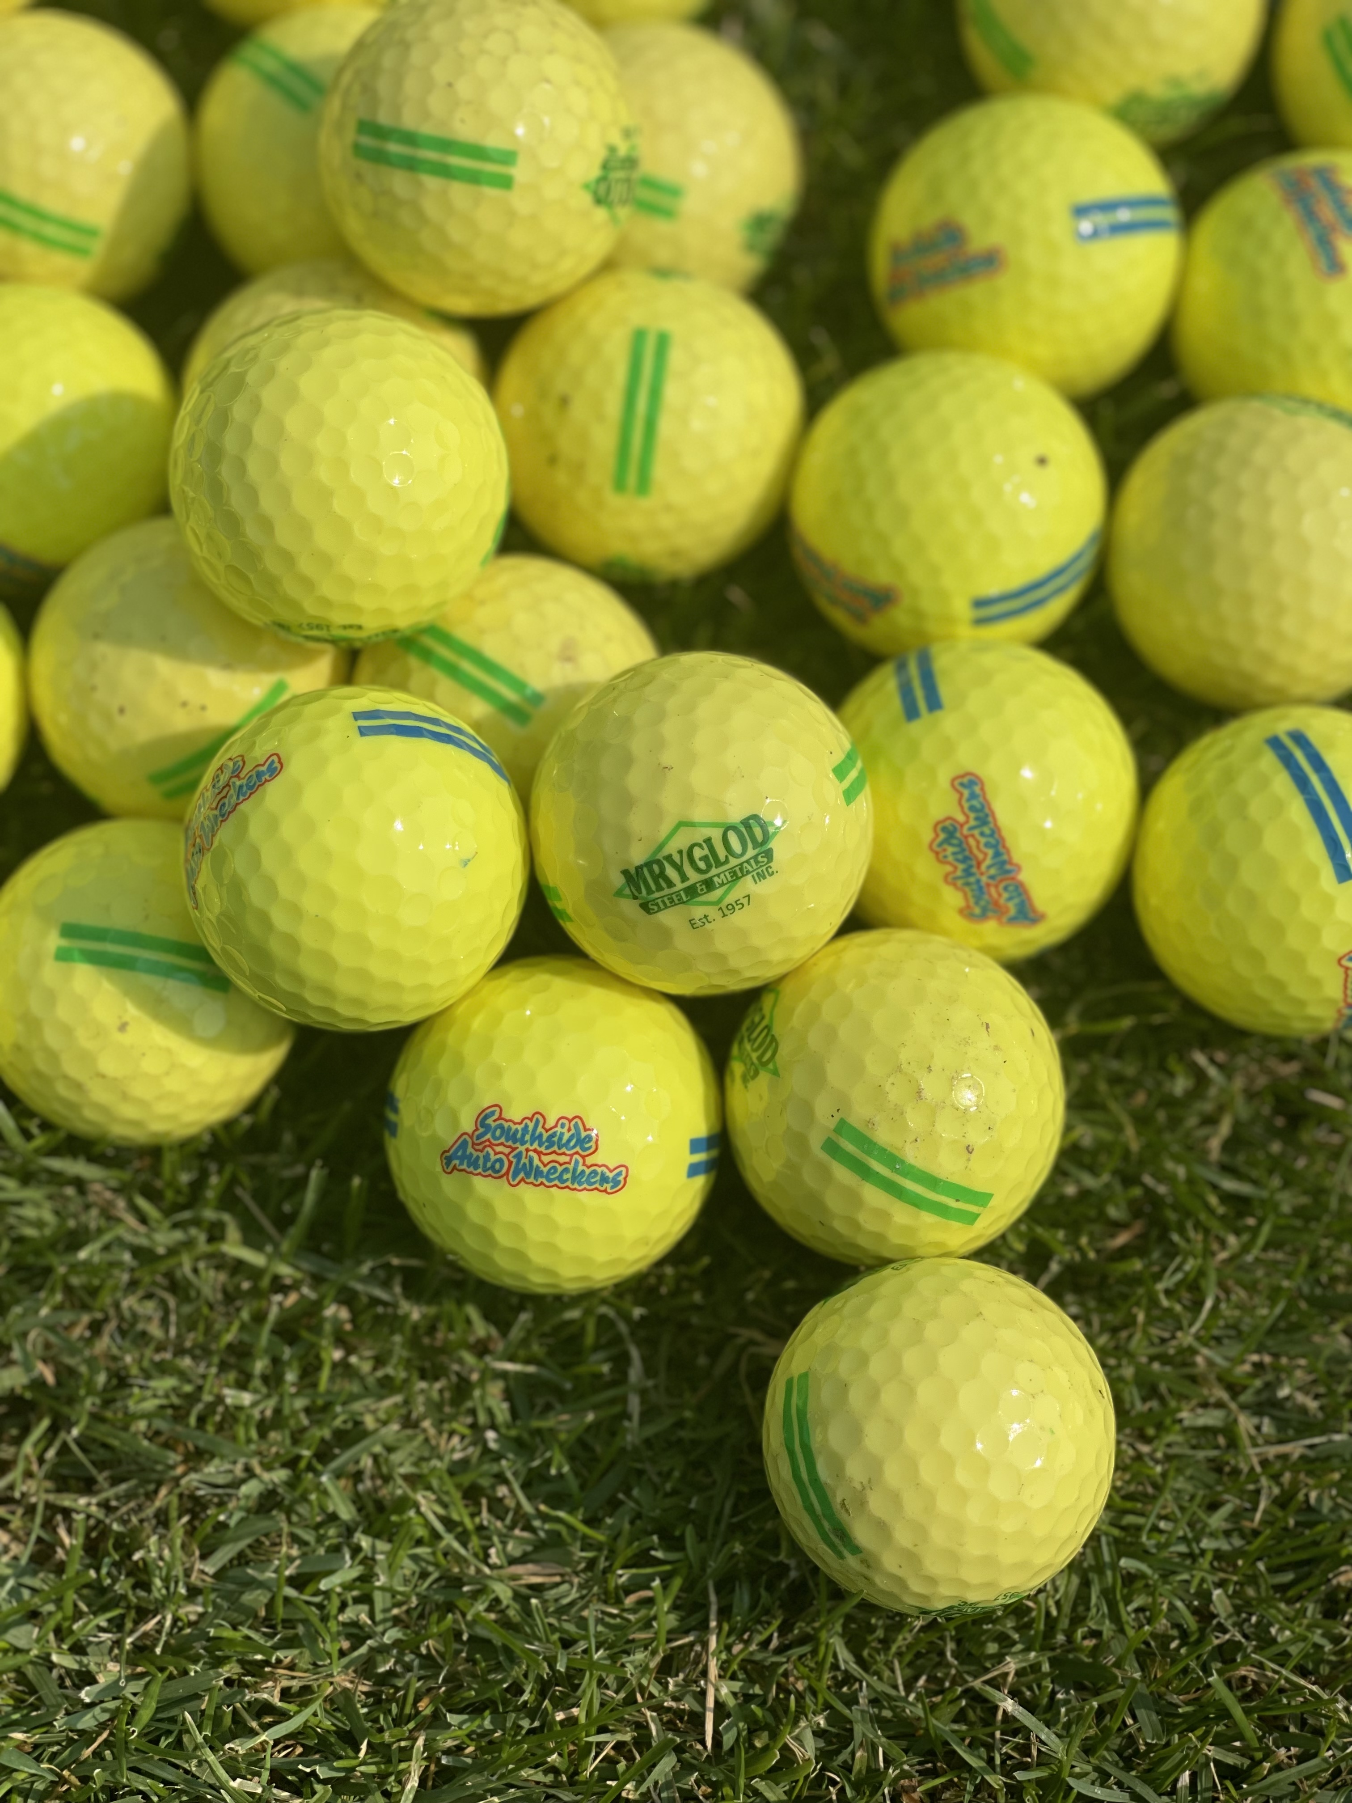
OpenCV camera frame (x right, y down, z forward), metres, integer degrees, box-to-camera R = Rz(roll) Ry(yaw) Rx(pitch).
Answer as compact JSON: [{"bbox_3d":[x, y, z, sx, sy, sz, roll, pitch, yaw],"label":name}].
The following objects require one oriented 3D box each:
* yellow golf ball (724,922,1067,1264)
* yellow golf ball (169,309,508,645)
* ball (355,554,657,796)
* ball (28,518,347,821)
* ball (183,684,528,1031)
[{"bbox_3d":[0.028,0.025,0.422,0.043,0.043,0.043,0,70,3],"label":"yellow golf ball"},{"bbox_3d":[-0.043,-0.054,0.421,0.043,0.043,0.043,-1,68,4],"label":"yellow golf ball"},{"bbox_3d":[-0.022,-0.025,0.447,0.043,0.043,0.043,-1,68,4],"label":"ball"},{"bbox_3d":[-0.065,-0.030,0.446,0.043,0.043,0.043,0,70,3],"label":"ball"},{"bbox_3d":[-0.040,-0.005,0.412,0.043,0.043,0.043,-1,69,3],"label":"ball"}]

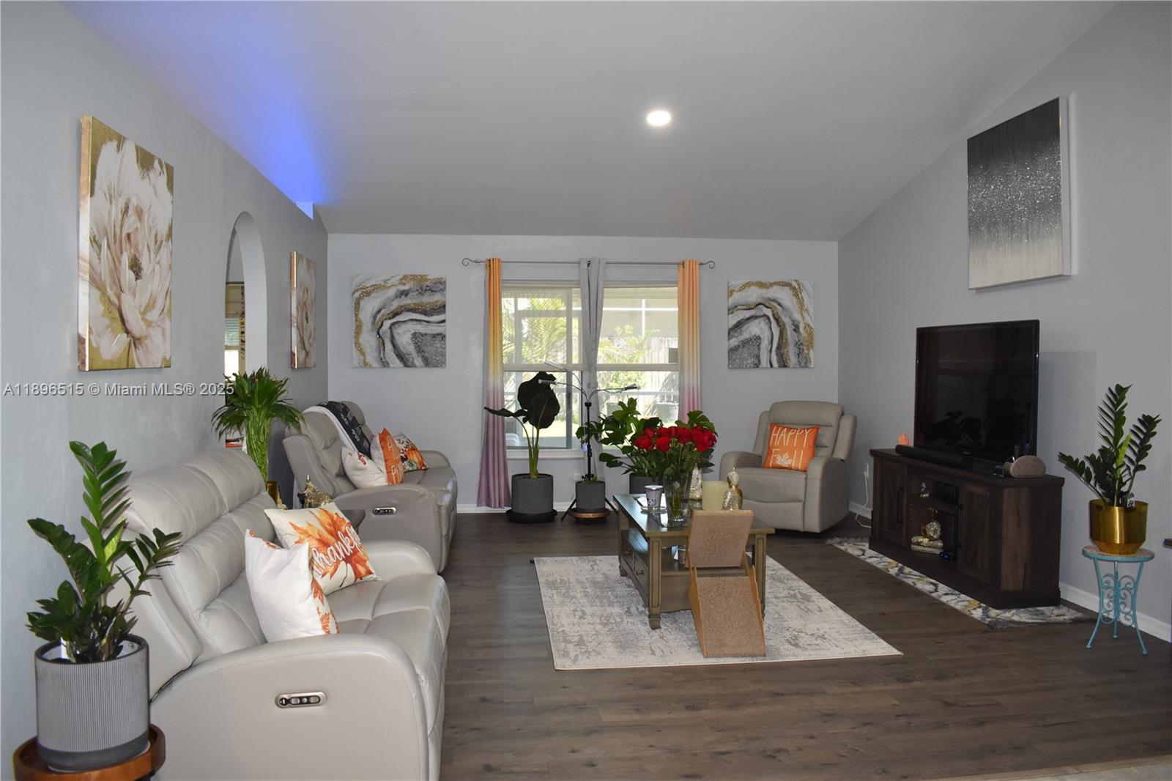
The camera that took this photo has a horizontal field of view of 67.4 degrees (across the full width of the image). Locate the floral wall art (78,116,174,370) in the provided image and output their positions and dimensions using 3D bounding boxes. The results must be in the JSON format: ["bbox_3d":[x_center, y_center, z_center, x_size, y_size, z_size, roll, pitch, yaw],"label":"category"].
[{"bbox_3d":[-1.774,-0.523,3.433,0.034,0.879,0.787,0,2,-6],"label":"floral wall art"}]

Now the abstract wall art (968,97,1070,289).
[{"bbox_3d":[2.666,-1.188,5.495,0.043,1.020,0.960,0,2,-7],"label":"abstract wall art"}]

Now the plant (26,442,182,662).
[{"bbox_3d":[-1.152,0.380,2.103,0.340,0.515,0.306,0,2,-6],"label":"plant"}]

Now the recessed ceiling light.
[{"bbox_3d":[0.462,-1.728,5.582,0.170,0.030,0.170,0,-9,-6],"label":"recessed ceiling light"}]

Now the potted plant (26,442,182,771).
[{"bbox_3d":[-1.155,0.507,2.107,0.338,0.769,0.304,0,2,-6],"label":"potted plant"}]

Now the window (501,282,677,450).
[{"bbox_3d":[0.013,-0.210,8.024,1.690,1.520,0.100,0,2,-7],"label":"window"}]

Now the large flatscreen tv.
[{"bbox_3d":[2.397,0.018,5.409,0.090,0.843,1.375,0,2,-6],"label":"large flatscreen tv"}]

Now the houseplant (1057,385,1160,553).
[{"bbox_3d":[2.433,0.358,4.080,0.429,0.776,0.386,0,2,-6],"label":"houseplant"}]

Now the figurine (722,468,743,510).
[{"bbox_3d":[0.823,0.559,5.032,0.140,0.260,0.115,-2,3,-44],"label":"figurine"}]

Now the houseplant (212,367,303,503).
[{"bbox_3d":[-1.595,0.241,4.266,0.429,0.712,0.407,0,2,-6],"label":"houseplant"}]

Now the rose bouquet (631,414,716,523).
[{"bbox_3d":[0.447,0.423,4.676,0.450,0.565,0.410,0,2,-7],"label":"rose bouquet"}]

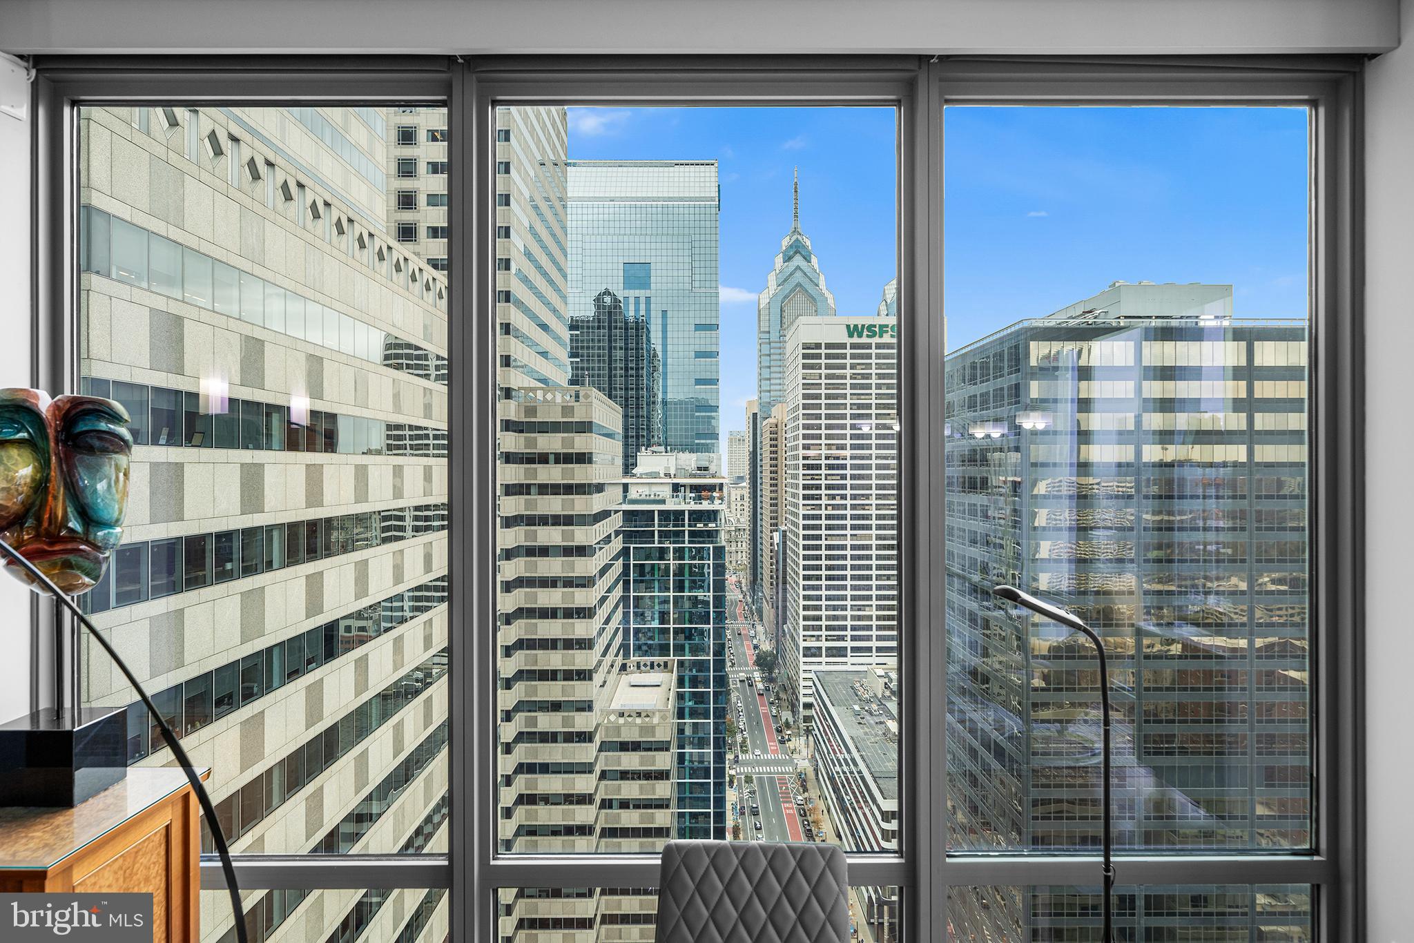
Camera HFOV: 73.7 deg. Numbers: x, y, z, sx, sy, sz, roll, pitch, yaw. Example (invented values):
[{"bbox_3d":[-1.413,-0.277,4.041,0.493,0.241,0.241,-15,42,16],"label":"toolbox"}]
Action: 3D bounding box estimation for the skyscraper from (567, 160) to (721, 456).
[{"bbox_3d":[-19.930,3.950,288.500,46.500,186.100,37.000,0,0,0],"label":"skyscraper"}]

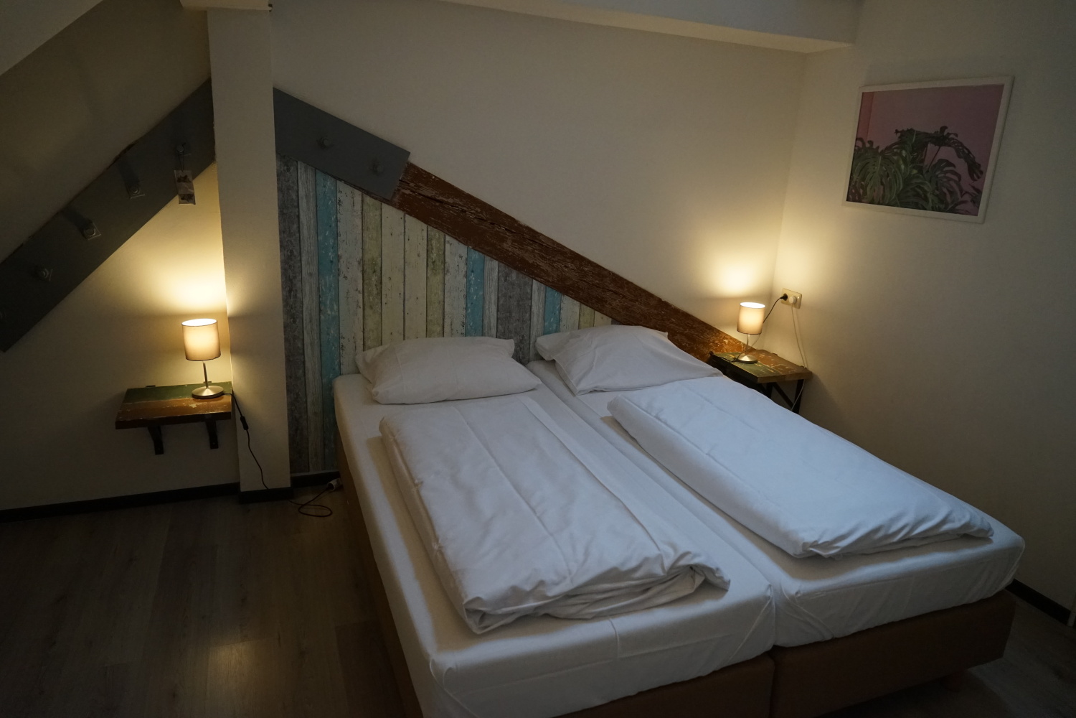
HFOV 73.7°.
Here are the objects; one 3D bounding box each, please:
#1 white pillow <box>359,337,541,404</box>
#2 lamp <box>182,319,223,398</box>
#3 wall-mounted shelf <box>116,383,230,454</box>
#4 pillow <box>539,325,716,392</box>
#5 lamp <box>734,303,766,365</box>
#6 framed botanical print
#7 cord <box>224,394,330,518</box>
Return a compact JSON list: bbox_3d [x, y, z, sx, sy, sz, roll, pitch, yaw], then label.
[{"bbox_3d":[-0.388,0.030,3.211,0.751,0.173,0.435,-5,18,-25],"label":"white pillow"},{"bbox_3d":[-1.362,0.002,2.927,0.130,0.310,0.130,-3,19,-21],"label":"lamp"},{"bbox_3d":[-1.461,0.312,2.948,0.398,0.306,0.375,-3,18,-21],"label":"wall-mounted shelf"},{"bbox_3d":[0.463,-0.031,3.537,0.790,0.198,0.445,-5,18,-26],"label":"pillow"},{"bbox_3d":[1.149,-0.135,3.883,0.130,0.312,0.130,-3,19,-21],"label":"lamp"},{"bbox_3d":[1.649,-0.911,3.123,0.022,0.545,0.763,-3,18,-21],"label":"framed botanical print"},{"bbox_3d":[-1.112,0.399,3.145,0.425,0.553,0.277,-3,18,-21],"label":"cord"}]

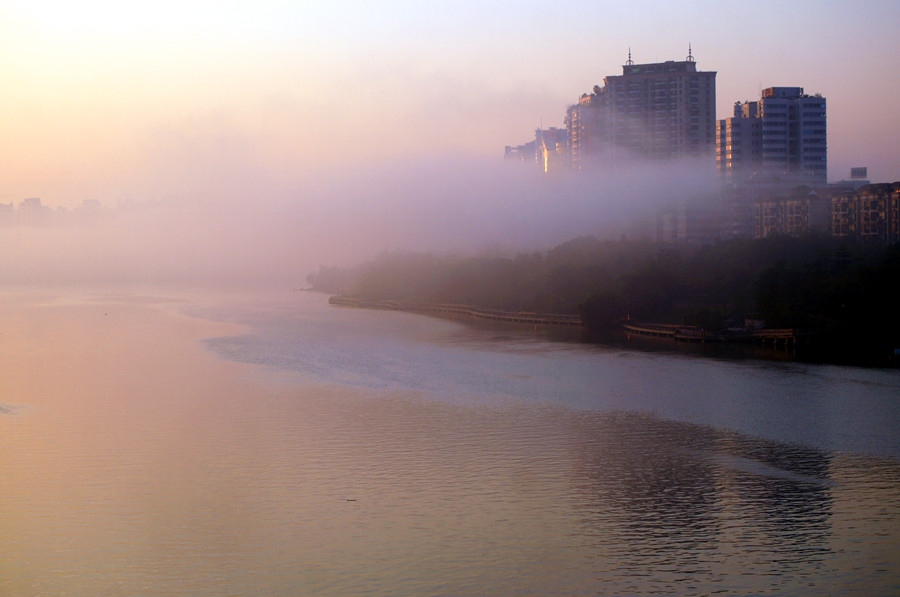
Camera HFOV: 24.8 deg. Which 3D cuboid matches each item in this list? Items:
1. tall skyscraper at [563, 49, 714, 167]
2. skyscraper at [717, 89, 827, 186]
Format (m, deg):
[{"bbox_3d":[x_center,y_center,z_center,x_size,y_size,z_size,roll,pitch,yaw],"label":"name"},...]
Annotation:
[{"bbox_3d":[82.000,-54.500,871.000,61.000,100.000,27.000,0,1,26],"label":"tall skyscraper"},{"bbox_3d":[108.200,-36.500,692.500,33.000,70.000,25.000,0,1,-5],"label":"skyscraper"}]

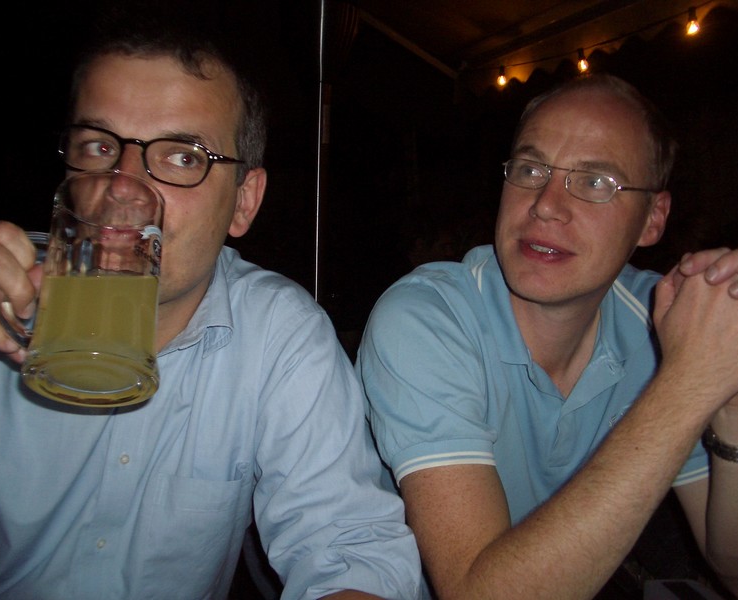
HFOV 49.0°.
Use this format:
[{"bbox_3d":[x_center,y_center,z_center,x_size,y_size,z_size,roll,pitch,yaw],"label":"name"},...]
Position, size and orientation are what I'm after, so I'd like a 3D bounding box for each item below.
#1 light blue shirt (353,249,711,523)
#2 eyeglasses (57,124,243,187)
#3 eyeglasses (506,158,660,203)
[{"bbox_3d":[0.188,0.178,1.000,0.470,0.530,0.310,1,16,-21],"label":"light blue shirt"},{"bbox_3d":[-0.173,-0.112,0.695,0.136,0.046,0.145,8,6,8],"label":"eyeglasses"},{"bbox_3d":[0.228,-0.121,0.848,0.133,0.043,0.142,20,17,37],"label":"eyeglasses"}]

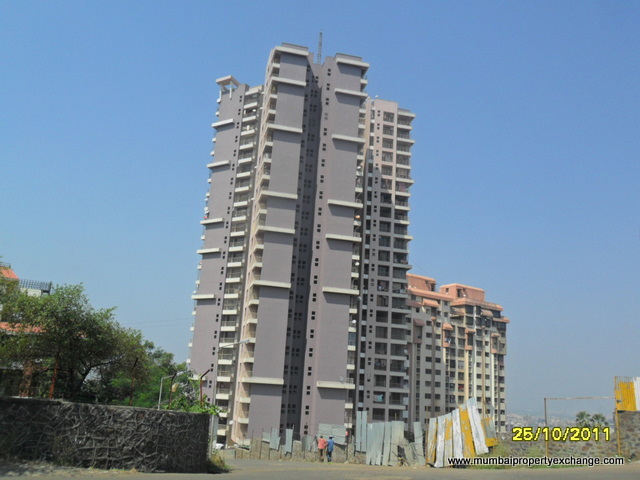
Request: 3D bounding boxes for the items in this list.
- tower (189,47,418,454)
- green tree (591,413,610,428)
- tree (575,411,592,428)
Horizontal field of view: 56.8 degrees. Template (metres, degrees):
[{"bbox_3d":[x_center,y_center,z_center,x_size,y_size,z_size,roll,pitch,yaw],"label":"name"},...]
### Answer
[{"bbox_3d":[-2.230,2.370,111.600,41.300,68.140,31.860,7,-15,-12],"label":"tower"},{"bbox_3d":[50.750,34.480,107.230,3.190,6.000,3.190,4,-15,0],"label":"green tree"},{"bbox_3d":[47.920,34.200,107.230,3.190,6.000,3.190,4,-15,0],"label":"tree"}]

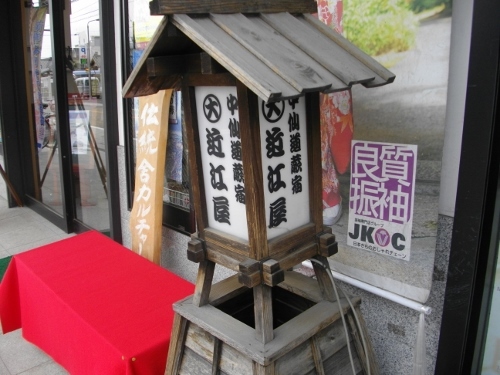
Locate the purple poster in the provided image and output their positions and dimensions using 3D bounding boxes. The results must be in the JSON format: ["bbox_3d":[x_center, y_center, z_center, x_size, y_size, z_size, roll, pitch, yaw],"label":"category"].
[{"bbox_3d":[0.396,0.035,1.391,0.010,0.342,0.225,-10,16,-40],"label":"purple poster"}]

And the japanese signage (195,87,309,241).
[{"bbox_3d":[0.011,-0.074,1.124,0.178,0.359,0.185,-18,22,-39],"label":"japanese signage"}]

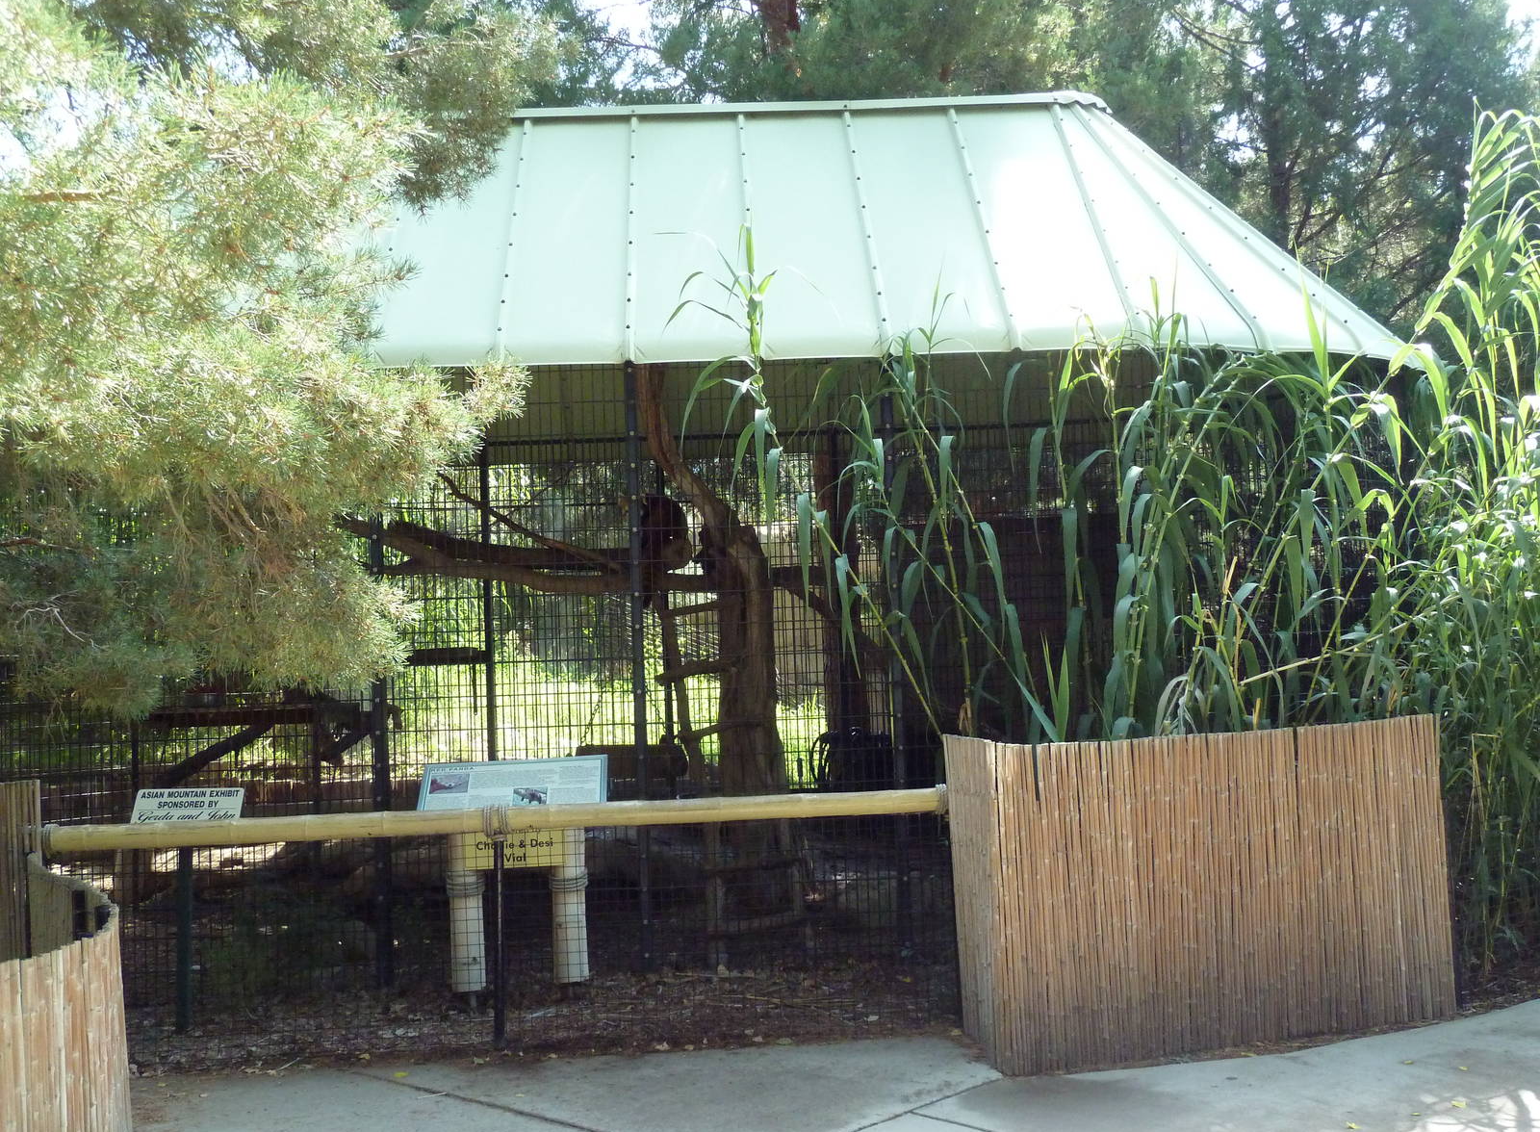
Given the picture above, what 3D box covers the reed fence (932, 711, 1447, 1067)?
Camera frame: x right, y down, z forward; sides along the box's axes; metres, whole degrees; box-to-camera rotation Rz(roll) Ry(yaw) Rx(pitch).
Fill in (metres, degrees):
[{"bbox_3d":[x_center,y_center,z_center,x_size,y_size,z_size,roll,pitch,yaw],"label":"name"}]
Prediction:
[{"bbox_3d":[1.746,1.277,7.237,2.080,1.220,0.871,-1,-4,-12],"label":"reed fence"}]

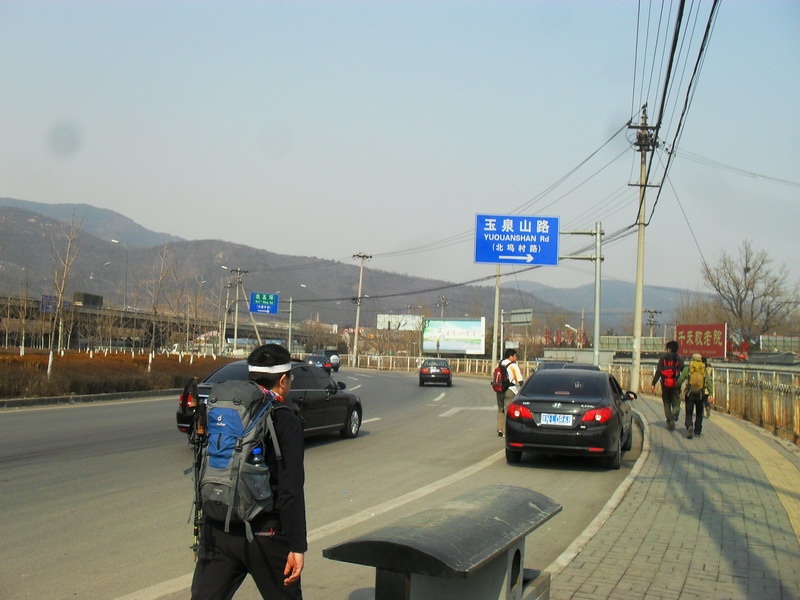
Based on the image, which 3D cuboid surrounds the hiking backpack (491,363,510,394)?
[{"bbox_3d":[2.000,1.543,16.100,0.340,0.580,0.270,-2,-5,45],"label":"hiking backpack"}]

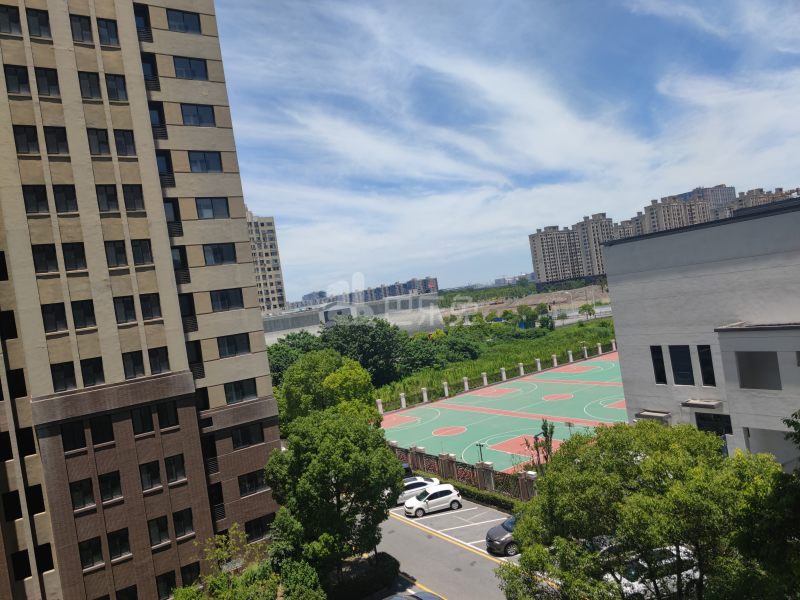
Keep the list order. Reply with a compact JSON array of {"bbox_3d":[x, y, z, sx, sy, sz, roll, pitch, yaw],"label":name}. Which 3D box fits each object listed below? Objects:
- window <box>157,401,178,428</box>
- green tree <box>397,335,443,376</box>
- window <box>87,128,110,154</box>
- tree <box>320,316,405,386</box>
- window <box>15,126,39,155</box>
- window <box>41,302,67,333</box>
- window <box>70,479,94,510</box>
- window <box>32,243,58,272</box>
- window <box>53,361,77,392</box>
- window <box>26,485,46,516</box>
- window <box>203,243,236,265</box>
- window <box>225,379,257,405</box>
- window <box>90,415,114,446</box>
[{"bbox_3d":[-12.385,6.107,30.801,0.935,1.344,0.150,-9,1,-35],"label":"window"},{"bbox_3d":[3.690,9.990,104.000,7.800,7.600,7.400,-9,0,0],"label":"green tree"},{"bbox_3d":[-15.703,-8.251,30.130,0.949,1.379,0.150,-9,1,-35],"label":"window"},{"bbox_3d":[-6.238,8.841,96.112,13.000,11.400,11.500,-8,1,0],"label":"tree"},{"bbox_3d":[-18.308,-7.844,28.367,0.955,1.365,0.140,-9,1,-35],"label":"window"},{"bbox_3d":[-16.738,0.893,28.046,0.956,1.367,0.150,-9,1,-35],"label":"window"},{"bbox_3d":[-15.559,9.564,28.330,0.947,1.344,0.150,-9,1,-35],"label":"window"},{"bbox_3d":[-17.426,-2.028,28.392,0.971,1.379,0.150,-9,1,-35],"label":"window"},{"bbox_3d":[-16.416,3.788,28.252,0.947,1.344,0.150,-9,1,-35],"label":"window"},{"bbox_3d":[-17.913,9.870,28.352,0.720,1.367,0.150,-9,1,-35],"label":"window"},{"bbox_3d":[-11.467,-2.924,36.901,2.029,1.345,0.150,-9,1,-35],"label":"window"},{"bbox_3d":[-10.241,5.898,37.271,2.036,1.319,0.150,-9,1,-35],"label":"window"},{"bbox_3d":[-15.097,6.623,29.315,0.937,1.372,0.140,-9,1,-35],"label":"window"}]

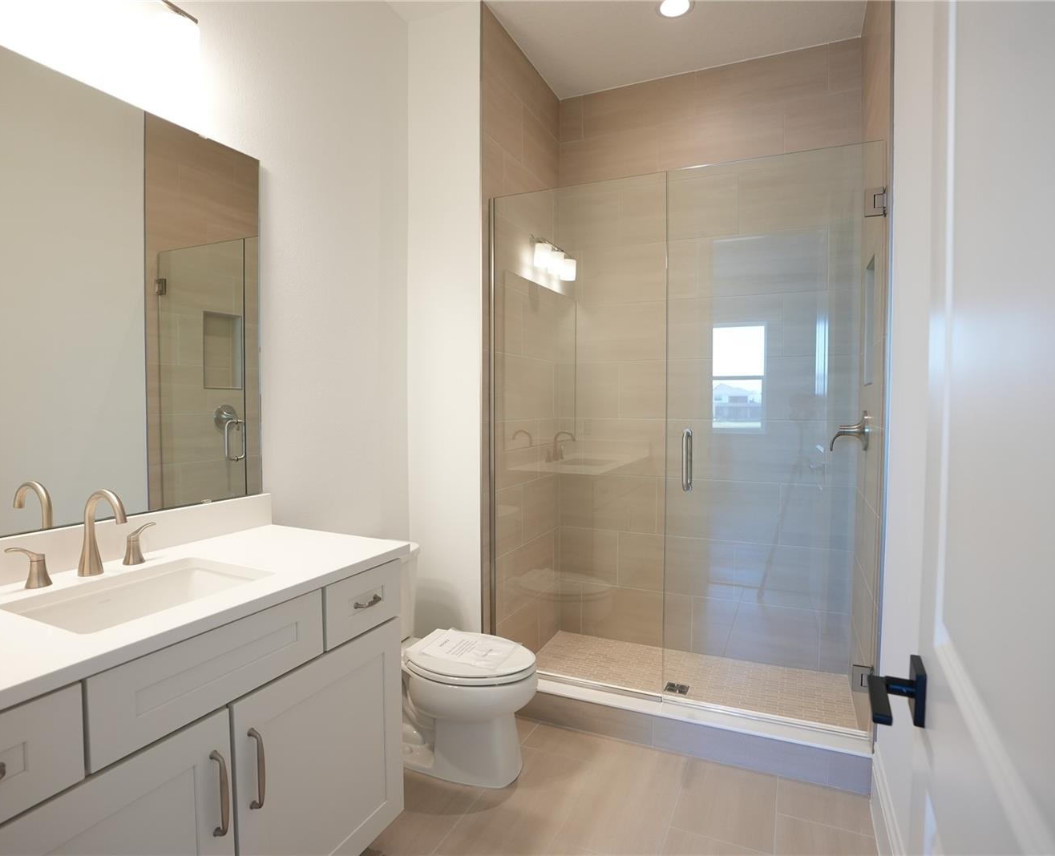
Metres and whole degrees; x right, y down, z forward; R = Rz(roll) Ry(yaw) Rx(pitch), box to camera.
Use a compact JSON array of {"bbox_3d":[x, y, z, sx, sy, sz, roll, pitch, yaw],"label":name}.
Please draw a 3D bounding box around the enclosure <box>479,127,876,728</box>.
[{"bbox_3d":[0.694,0.046,2.621,1.479,2.106,0.829,1,3,24],"label":"enclosure"}]

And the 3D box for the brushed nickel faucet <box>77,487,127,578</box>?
[{"bbox_3d":[-0.991,0.246,1.335,0.162,0.202,0.051,1,3,24],"label":"brushed nickel faucet"}]

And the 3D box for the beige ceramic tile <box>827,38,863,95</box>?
[{"bbox_3d":[1.478,-1.697,2.659,0.135,0.246,0.015,1,3,24],"label":"beige ceramic tile"}]

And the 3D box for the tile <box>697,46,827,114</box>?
[{"bbox_3d":[1.144,-1.703,2.809,0.598,0.246,0.015,1,3,24],"label":"tile"}]

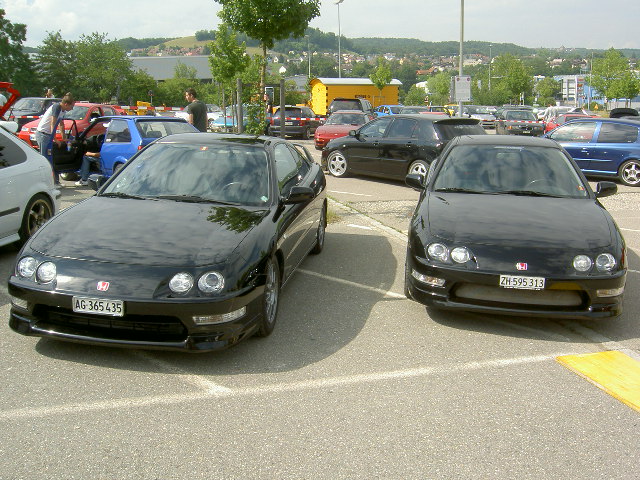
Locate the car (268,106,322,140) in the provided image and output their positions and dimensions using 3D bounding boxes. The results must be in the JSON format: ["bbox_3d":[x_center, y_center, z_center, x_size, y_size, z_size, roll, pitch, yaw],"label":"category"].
[{"bbox_3d":[-1.034,-5.448,28.900,1.700,1.430,4.050,2,13,10],"label":"car"}]

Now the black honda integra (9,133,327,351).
[{"bbox_3d":[-0.944,-0.294,5.686,1.720,1.320,4.380,2,12,8],"label":"black honda integra"}]

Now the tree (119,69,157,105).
[{"bbox_3d":[-16.617,-13.806,58.504,3.800,4.500,3.800,1,12,0],"label":"tree"}]

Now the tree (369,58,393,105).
[{"bbox_3d":[3.979,-9.588,41.000,1.600,4.700,1.600,0,13,0],"label":"tree"}]

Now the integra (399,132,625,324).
[{"bbox_3d":[1.844,-0.375,6.421,1.720,1.320,4.380,3,12,11],"label":"integra"}]

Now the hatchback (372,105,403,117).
[{"bbox_3d":[4.467,-7.016,36.000,1.700,1.420,4.200,-1,13,-9],"label":"hatchback"}]

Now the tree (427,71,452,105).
[{"bbox_3d":[13.055,-15.949,70.137,3.000,5.400,3.000,1,12,0],"label":"tree"}]

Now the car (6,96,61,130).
[{"bbox_3d":[-13.039,-5.903,29.293,1.760,1.620,4.400,1,12,2],"label":"car"}]

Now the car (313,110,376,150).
[{"bbox_3d":[1.095,-4.064,23.261,1.680,1.360,4.100,4,12,13],"label":"car"}]

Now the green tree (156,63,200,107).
[{"bbox_3d":[-12.156,-12.800,54.000,3.700,5.000,3.700,0,13,0],"label":"green tree"}]

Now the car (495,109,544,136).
[{"bbox_3d":[9.614,-5.613,30.600,1.680,1.420,4.100,1,13,7],"label":"car"}]

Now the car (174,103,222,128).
[{"bbox_3d":[-7.526,-8.053,40.458,1.700,1.400,4.200,-10,16,-41],"label":"car"}]

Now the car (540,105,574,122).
[{"bbox_3d":[13.921,-7.063,37.000,1.720,1.500,4.200,1,13,7],"label":"car"}]

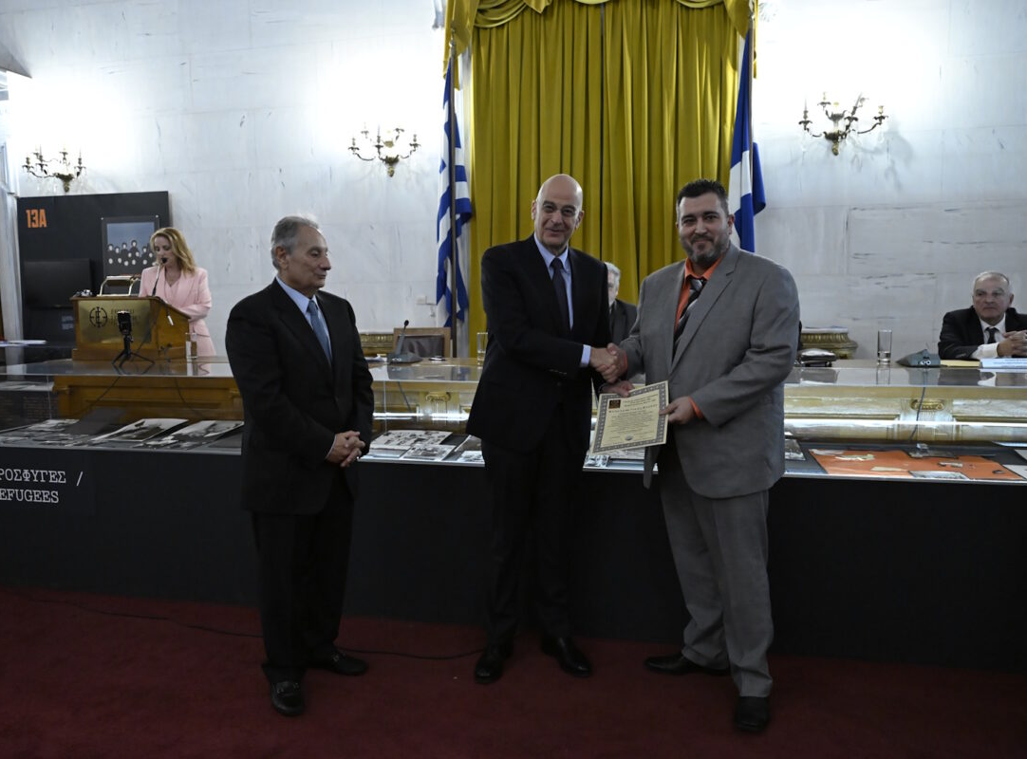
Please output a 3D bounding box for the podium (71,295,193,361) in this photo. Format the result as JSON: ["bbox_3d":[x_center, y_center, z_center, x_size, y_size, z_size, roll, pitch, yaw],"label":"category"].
[{"bbox_3d":[-2.313,-0.306,4.586,0.580,0.370,0.340,1,5,12],"label":"podium"}]

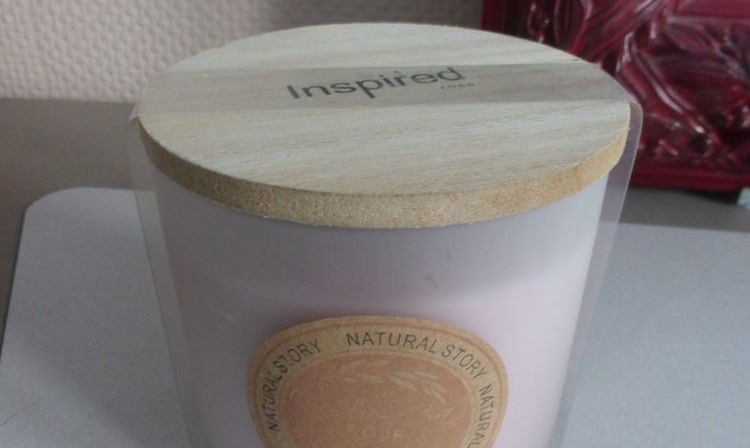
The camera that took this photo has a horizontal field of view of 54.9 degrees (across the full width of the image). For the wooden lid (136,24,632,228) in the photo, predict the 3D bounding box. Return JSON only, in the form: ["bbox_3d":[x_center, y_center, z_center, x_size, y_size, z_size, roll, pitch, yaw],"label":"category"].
[{"bbox_3d":[0.002,-0.022,0.128,0.083,0.005,0.083,0,30,0],"label":"wooden lid"}]

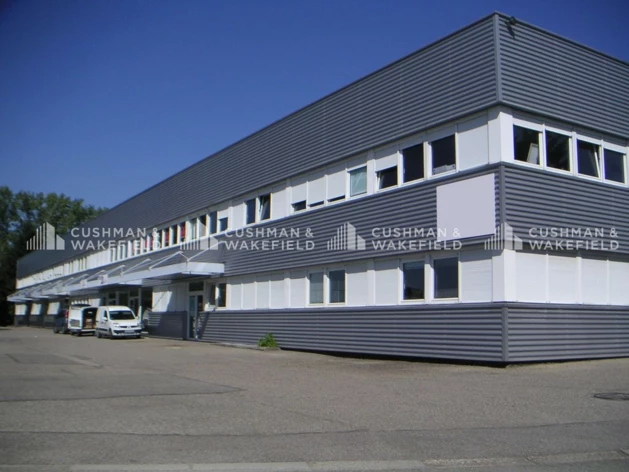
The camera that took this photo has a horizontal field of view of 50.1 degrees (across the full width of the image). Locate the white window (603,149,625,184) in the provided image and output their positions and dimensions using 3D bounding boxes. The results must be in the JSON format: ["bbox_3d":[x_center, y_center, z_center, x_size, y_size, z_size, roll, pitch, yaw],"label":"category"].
[{"bbox_3d":[8.895,-2.048,19.864,1.049,0.984,0.120,6,-9,-33],"label":"white window"}]

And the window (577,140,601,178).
[{"bbox_3d":[7.815,-2.175,19.169,1.078,0.996,0.120,6,-9,-33],"label":"window"}]

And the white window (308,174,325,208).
[{"bbox_3d":[0.068,-1.632,24.255,0.120,1.195,1.073,6,-9,-33],"label":"white window"}]

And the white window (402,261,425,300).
[{"bbox_3d":[2.860,1.298,19.477,0.120,1.152,0.973,6,-9,-33],"label":"white window"}]

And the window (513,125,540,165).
[{"bbox_3d":[5.620,-2.415,17.700,1.070,0.980,0.130,5,-9,-32],"label":"window"}]

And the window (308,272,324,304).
[{"bbox_3d":[0.070,1.885,24.050,0.130,1.120,1.050,5,-9,-32],"label":"window"}]

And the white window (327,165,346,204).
[{"bbox_3d":[0.770,-1.820,23.500,0.130,1.150,1.200,5,-9,-32],"label":"white window"}]

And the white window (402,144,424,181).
[{"bbox_3d":[2.924,-2.167,19.912,0.120,1.058,0.996,6,-9,-33],"label":"white window"}]

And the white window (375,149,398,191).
[{"bbox_3d":[2.250,-2.045,21.100,0.130,1.080,1.180,5,-9,-32],"label":"white window"}]

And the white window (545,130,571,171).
[{"bbox_3d":[6.666,-2.338,18.434,1.092,1.002,0.120,6,-9,-33],"label":"white window"}]

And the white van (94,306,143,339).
[{"bbox_3d":[-11.100,4.920,38.300,1.720,1.830,4.050,5,-9,-30],"label":"white van"}]

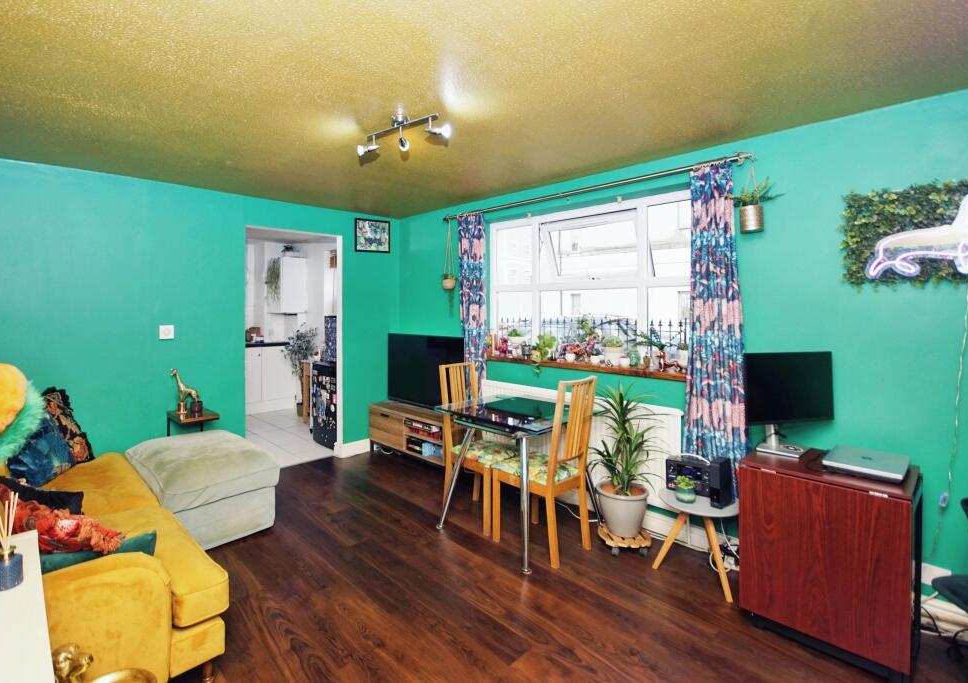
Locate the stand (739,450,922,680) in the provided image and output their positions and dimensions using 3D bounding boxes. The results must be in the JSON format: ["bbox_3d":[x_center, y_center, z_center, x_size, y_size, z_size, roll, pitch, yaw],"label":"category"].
[{"bbox_3d":[1.535,0.926,1.925,0.470,0.745,0.560,-3,4,-45],"label":"stand"}]

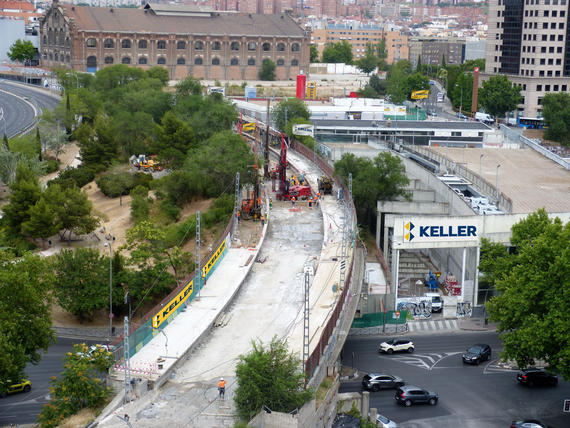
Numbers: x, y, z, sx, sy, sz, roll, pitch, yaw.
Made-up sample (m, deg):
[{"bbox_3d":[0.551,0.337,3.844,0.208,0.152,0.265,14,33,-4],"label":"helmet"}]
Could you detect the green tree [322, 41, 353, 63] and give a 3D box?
[{"bbox_3d":[25.810,-77.900,558.770,14.780,14.620,12.560,1,10,0],"label":"green tree"}]

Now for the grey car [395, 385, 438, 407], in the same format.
[{"bbox_3d":[14.230,19.389,121.241,4.430,1.650,1.860,-2,12,-14],"label":"grey car"}]

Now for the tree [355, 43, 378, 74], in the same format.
[{"bbox_3d":[35.849,-68.180,500.000,10.500,13.500,10.000,1,12,0],"label":"tree"}]

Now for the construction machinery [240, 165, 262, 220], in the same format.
[{"bbox_3d":[-5.220,-3.620,180.030,2.400,8.510,4.000,-3,11,-22],"label":"construction machinery"}]

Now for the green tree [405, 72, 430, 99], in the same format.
[{"bbox_3d":[45.020,-42.500,382.790,8.440,9.900,8.020,1,10,0],"label":"green tree"}]

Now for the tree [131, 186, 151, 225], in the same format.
[{"bbox_3d":[-23.986,-1.588,190.000,3.700,6.600,3.600,1,12,0],"label":"tree"}]

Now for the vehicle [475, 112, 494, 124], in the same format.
[{"bbox_3d":[61.230,-29.237,348.000,2.000,2.500,5.600,-6,14,-33],"label":"vehicle"}]

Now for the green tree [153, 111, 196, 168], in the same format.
[{"bbox_3d":[-21.700,-14.730,223.630,8.500,11.270,8.070,1,10,0],"label":"green tree"}]

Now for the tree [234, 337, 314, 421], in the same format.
[{"bbox_3d":[-0.905,14.355,98.000,6.900,7.500,6.600,1,12,0],"label":"tree"}]

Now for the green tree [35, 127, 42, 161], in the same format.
[{"bbox_3d":[-49.570,-14.030,228.840,1.210,6.990,1.210,1,10,0],"label":"green tree"}]

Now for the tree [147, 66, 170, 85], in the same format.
[{"bbox_3d":[-38.337,-41.335,344.278,7.284,6.650,7.284,1,13,0],"label":"tree"}]

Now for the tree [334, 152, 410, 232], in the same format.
[{"bbox_3d":[13.194,-2.769,168.635,11.366,12.570,10.798,1,13,0],"label":"tree"}]

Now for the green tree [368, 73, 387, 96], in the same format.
[{"bbox_3d":[26.508,-36.787,324.226,5.146,7.126,5.146,1,13,0],"label":"green tree"}]

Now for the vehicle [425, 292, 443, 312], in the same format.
[{"bbox_3d":[20.570,12.230,156.890,1.950,2.050,4.600,0,11,-6],"label":"vehicle"}]

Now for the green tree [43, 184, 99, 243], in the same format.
[{"bbox_3d":[-33.778,-0.079,179.000,8.700,9.100,8.200,1,12,0],"label":"green tree"}]

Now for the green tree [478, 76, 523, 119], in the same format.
[{"bbox_3d":[67.871,-36.534,358.000,13.800,14.500,12.500,1,12,0],"label":"green tree"}]

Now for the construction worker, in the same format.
[{"bbox_3d":[-4.977,13.851,90.305,0.620,1.800,0.420,1,13,0],"label":"construction worker"}]

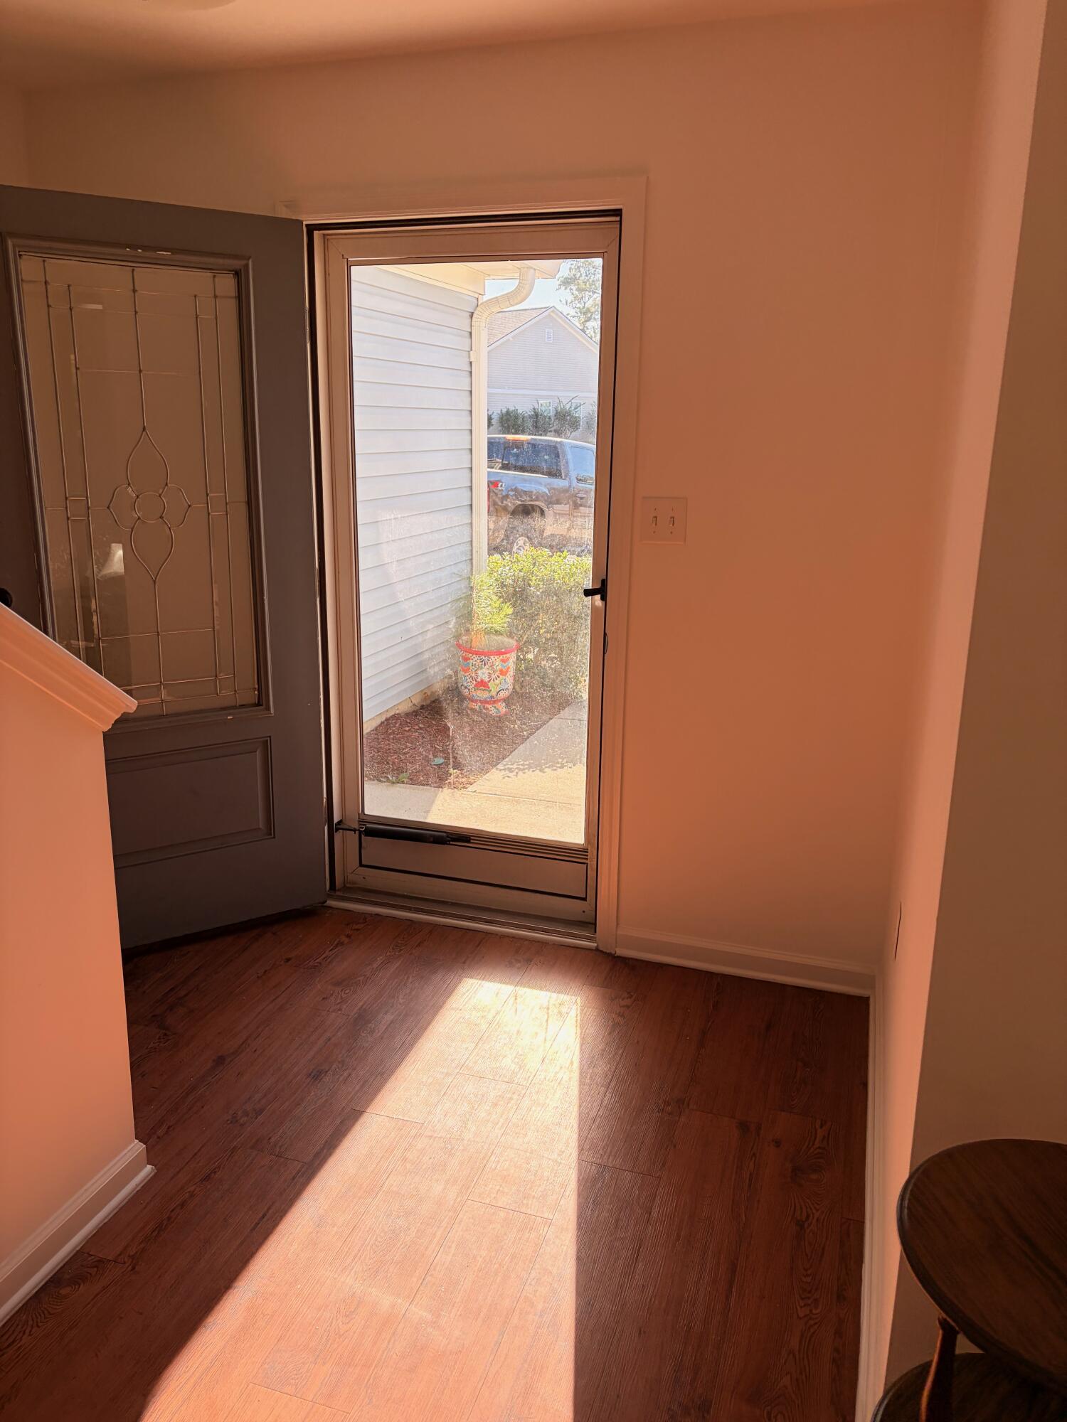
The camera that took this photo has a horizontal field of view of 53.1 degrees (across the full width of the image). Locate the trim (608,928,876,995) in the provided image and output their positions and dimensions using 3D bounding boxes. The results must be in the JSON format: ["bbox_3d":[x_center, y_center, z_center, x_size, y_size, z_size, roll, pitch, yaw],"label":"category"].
[{"bbox_3d":[0.597,0.719,3.065,0.736,0.090,0.026,6,15,17],"label":"trim"}]

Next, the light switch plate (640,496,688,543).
[{"bbox_3d":[0.348,-0.507,2.842,0.120,0.120,0.012,6,15,17],"label":"light switch plate"}]

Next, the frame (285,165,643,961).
[{"bbox_3d":[-0.206,-0.355,3.120,1.021,2.116,0.120,6,15,17],"label":"frame"}]

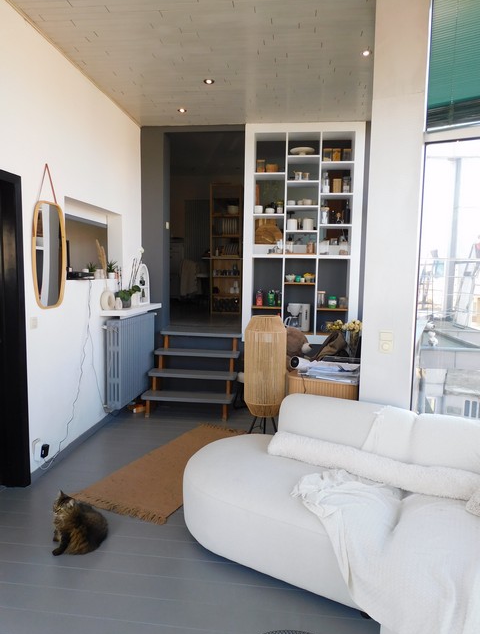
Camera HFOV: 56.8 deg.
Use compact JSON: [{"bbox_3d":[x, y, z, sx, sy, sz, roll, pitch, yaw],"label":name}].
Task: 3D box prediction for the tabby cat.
[{"bbox_3d":[-0.876,1.093,2.447,0.310,0.328,0.200,-1,6,-18],"label":"tabby cat"}]

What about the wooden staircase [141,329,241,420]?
[{"bbox_3d":[-0.489,0.608,4.875,0.927,0.812,0.942,2,6,7],"label":"wooden staircase"}]

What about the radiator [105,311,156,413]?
[{"bbox_3d":[-1.140,0.414,4.756,0.129,0.866,1.079,2,6,7],"label":"radiator"}]

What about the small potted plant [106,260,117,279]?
[{"bbox_3d":[-1.318,-0.481,4.525,0.095,0.195,0.095,2,6,7],"label":"small potted plant"}]

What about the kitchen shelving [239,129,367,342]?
[{"bbox_3d":[0.720,-0.941,5.219,1.319,2.473,0.334,2,6,7],"label":"kitchen shelving"}]

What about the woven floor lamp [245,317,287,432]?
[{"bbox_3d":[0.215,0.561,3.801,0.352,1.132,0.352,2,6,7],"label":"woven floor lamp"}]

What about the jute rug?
[{"bbox_3d":[-0.423,1.152,3.530,0.714,0.015,1.622,4,7,28],"label":"jute rug"}]

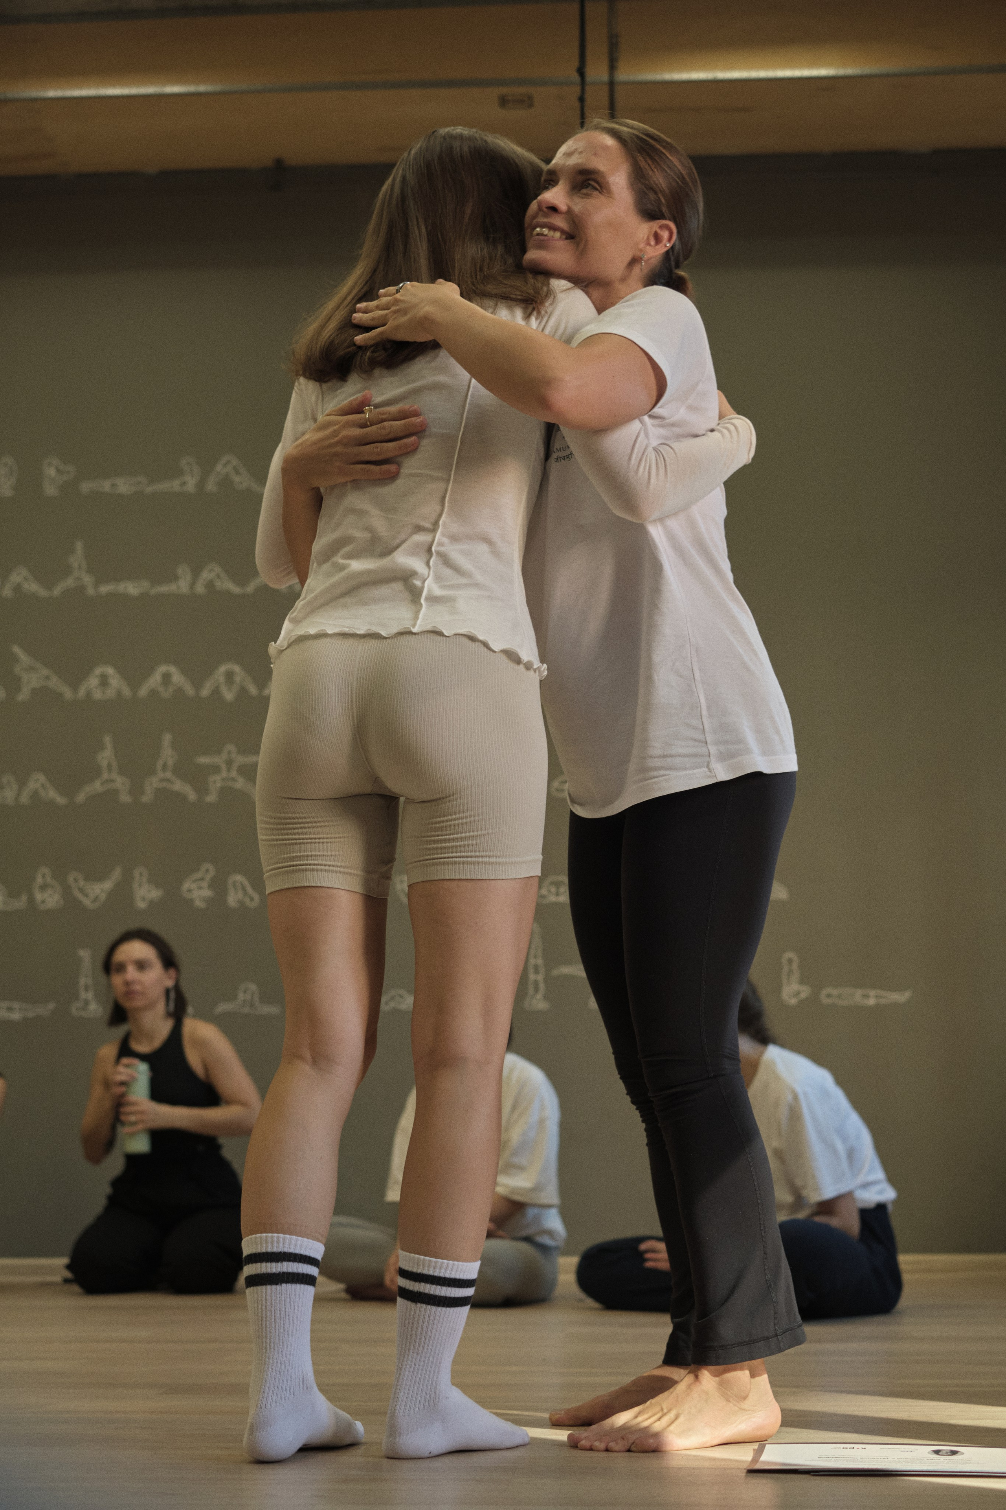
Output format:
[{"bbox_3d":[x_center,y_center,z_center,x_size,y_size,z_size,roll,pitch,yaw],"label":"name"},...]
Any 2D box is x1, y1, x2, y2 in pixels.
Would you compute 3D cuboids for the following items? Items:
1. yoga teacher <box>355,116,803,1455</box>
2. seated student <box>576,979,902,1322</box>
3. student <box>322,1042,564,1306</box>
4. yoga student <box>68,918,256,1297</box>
[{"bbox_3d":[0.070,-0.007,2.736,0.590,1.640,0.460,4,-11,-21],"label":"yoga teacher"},{"bbox_3d":[0.521,0.840,4.847,0.630,0.730,0.630,6,-12,-31],"label":"seated student"},{"bbox_3d":[-0.114,0.906,5.324,0.620,0.780,0.570,-7,-12,33],"label":"student"},{"bbox_3d":[-0.894,0.930,5.900,0.520,0.950,0.630,-2,-11,11],"label":"yoga student"}]

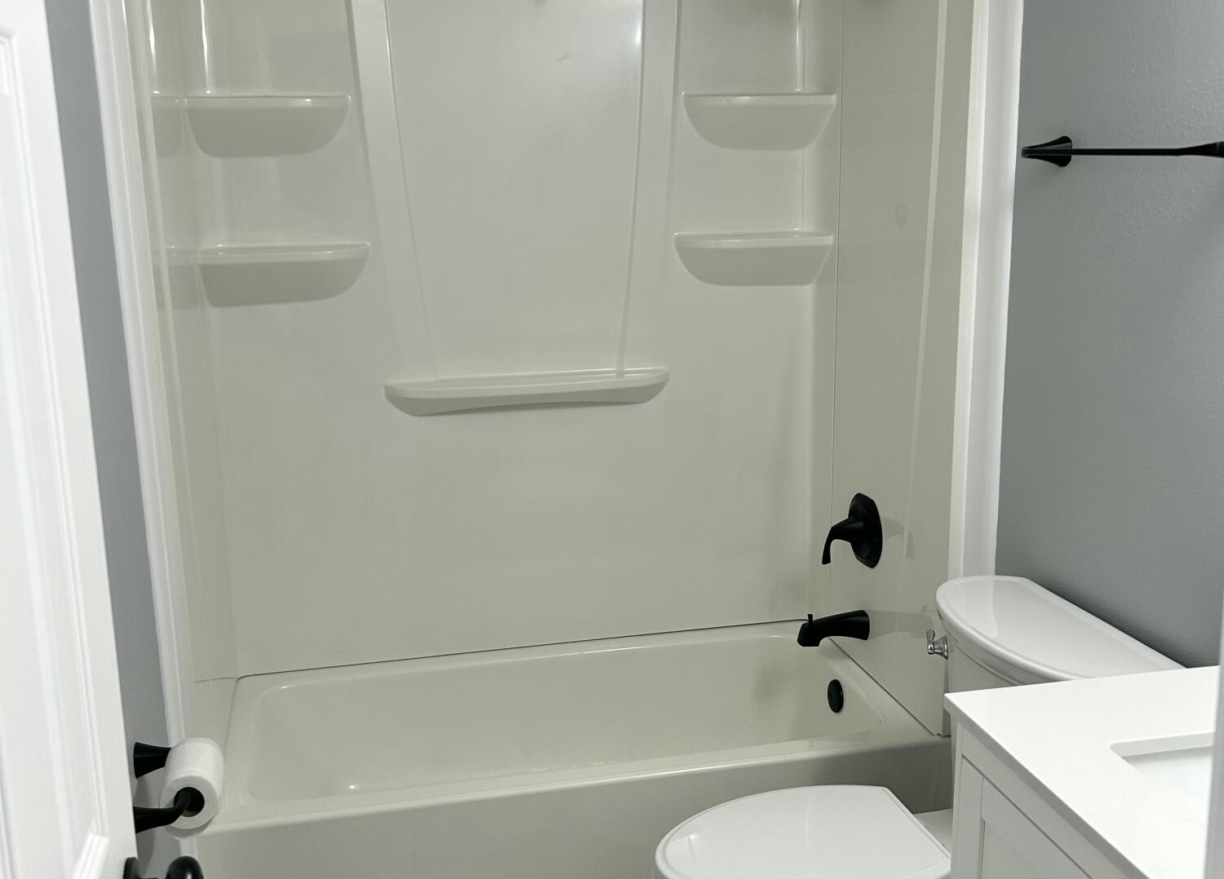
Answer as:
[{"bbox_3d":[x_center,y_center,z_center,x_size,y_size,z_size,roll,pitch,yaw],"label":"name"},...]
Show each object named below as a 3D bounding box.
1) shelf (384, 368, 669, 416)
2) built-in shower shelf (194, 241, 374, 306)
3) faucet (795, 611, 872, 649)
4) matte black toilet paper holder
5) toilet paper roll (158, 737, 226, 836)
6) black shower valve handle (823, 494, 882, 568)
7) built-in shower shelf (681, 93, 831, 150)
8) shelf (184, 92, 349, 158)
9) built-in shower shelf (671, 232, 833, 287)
[{"bbox_3d":[-0.179,-0.102,2.829,0.670,0.080,0.108,-4,13,-12],"label":"shelf"},{"bbox_3d":[-0.706,-0.356,2.657,0.361,0.130,0.103,-4,13,-12],"label":"built-in shower shelf"},{"bbox_3d":[0.498,0.425,2.794,0.162,0.092,0.063,-4,14,-12],"label":"faucet"},{"bbox_3d":[-0.619,0.478,1.693,0.098,0.058,0.195,-4,14,-12],"label":"matte black toilet paper holder"},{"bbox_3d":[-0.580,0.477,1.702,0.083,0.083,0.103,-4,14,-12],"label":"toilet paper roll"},{"bbox_3d":[0.530,0.212,2.780,0.103,0.151,0.153,-4,13,-12],"label":"black shower valve handle"},{"bbox_3d":[0.340,-0.731,2.808,0.345,0.128,0.103,-4,13,-12],"label":"built-in shower shelf"},{"bbox_3d":[-0.708,-0.651,2.541,0.340,0.125,0.105,-4,14,-12],"label":"shelf"},{"bbox_3d":[0.332,-0.413,2.836,0.355,0.130,0.105,-4,14,-12],"label":"built-in shower shelf"}]

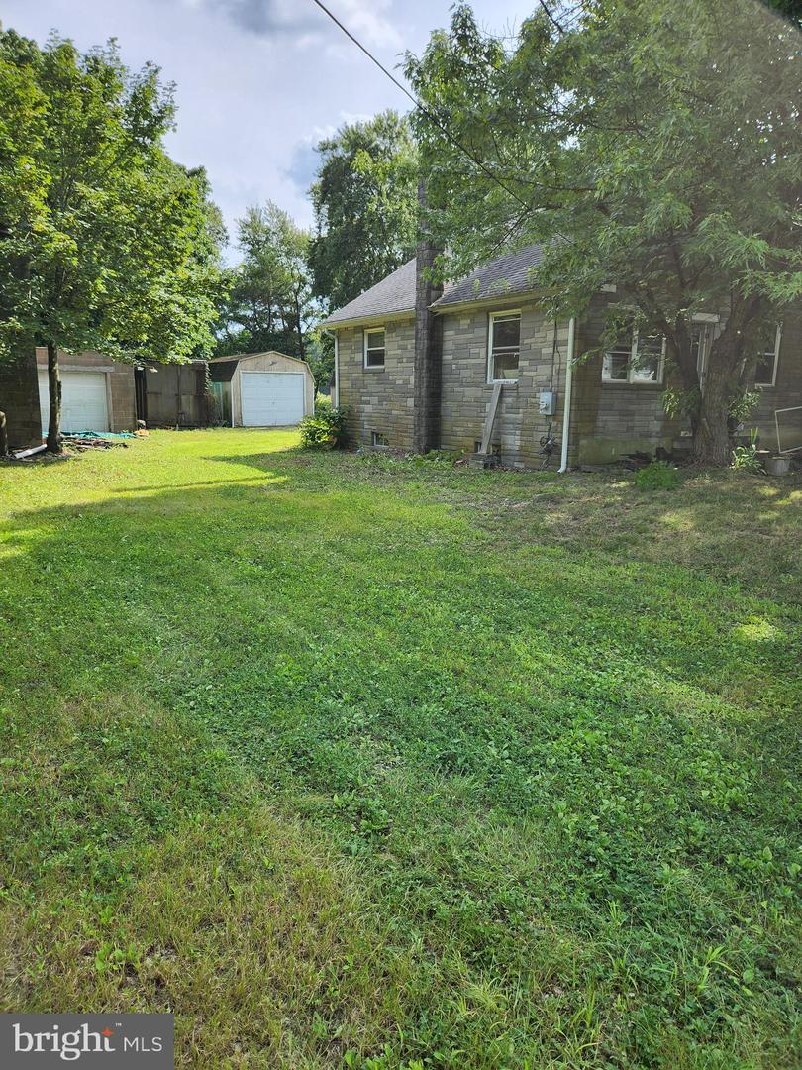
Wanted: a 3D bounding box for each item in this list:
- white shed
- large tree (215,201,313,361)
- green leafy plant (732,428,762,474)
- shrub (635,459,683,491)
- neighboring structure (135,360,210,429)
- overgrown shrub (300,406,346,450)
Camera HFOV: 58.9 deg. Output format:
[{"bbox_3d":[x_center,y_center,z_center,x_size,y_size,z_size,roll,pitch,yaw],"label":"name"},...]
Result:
[{"bbox_3d":[-7.165,-6.681,32.524,3.750,3.080,7.300,-6,13,-31],"label":"white shed"},{"bbox_3d":[-8.678,-13.989,44.289,7.000,12.710,7.000,-1,12,-11],"label":"large tree"},{"bbox_3d":[5.871,-1.428,11.967,0.520,0.740,0.480,6,13,25],"label":"green leafy plant"},{"bbox_3d":[3.658,-0.872,10.060,0.630,0.430,0.600,5,12,20],"label":"shrub"},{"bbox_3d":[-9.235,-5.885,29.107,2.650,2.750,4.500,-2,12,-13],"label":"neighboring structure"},{"bbox_3d":[-1.963,-2.710,17.898,1.150,1.050,1.100,-1,11,-6],"label":"overgrown shrub"}]

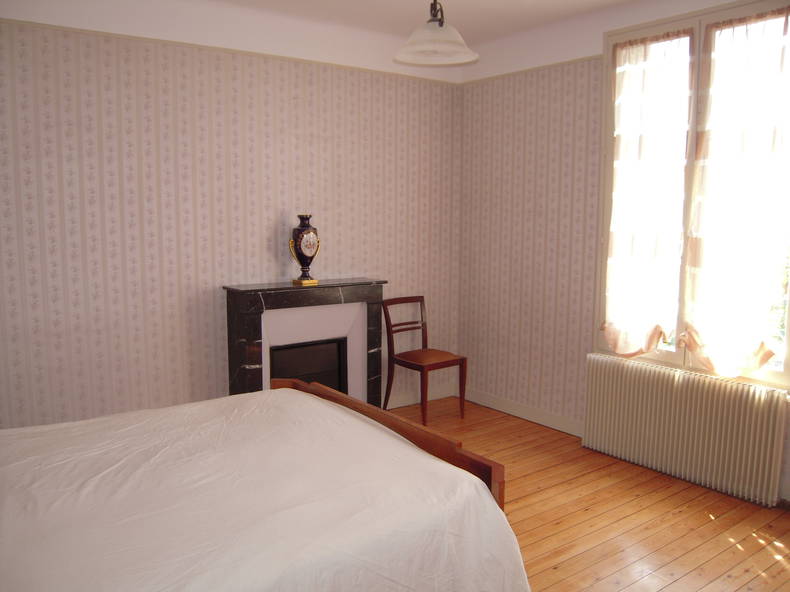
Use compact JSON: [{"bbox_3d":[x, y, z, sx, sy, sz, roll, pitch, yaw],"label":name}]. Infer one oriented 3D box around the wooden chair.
[{"bbox_3d":[0.218,0.470,4.763,0.412,0.870,0.479,-5,9,-35],"label":"wooden chair"}]

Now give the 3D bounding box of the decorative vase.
[{"bbox_3d":[-0.587,-0.298,4.159,0.217,0.455,0.163,-5,9,-35],"label":"decorative vase"}]

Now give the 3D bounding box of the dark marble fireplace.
[{"bbox_3d":[-0.584,0.438,4.307,1.075,1.043,0.267,-5,9,-35],"label":"dark marble fireplace"}]

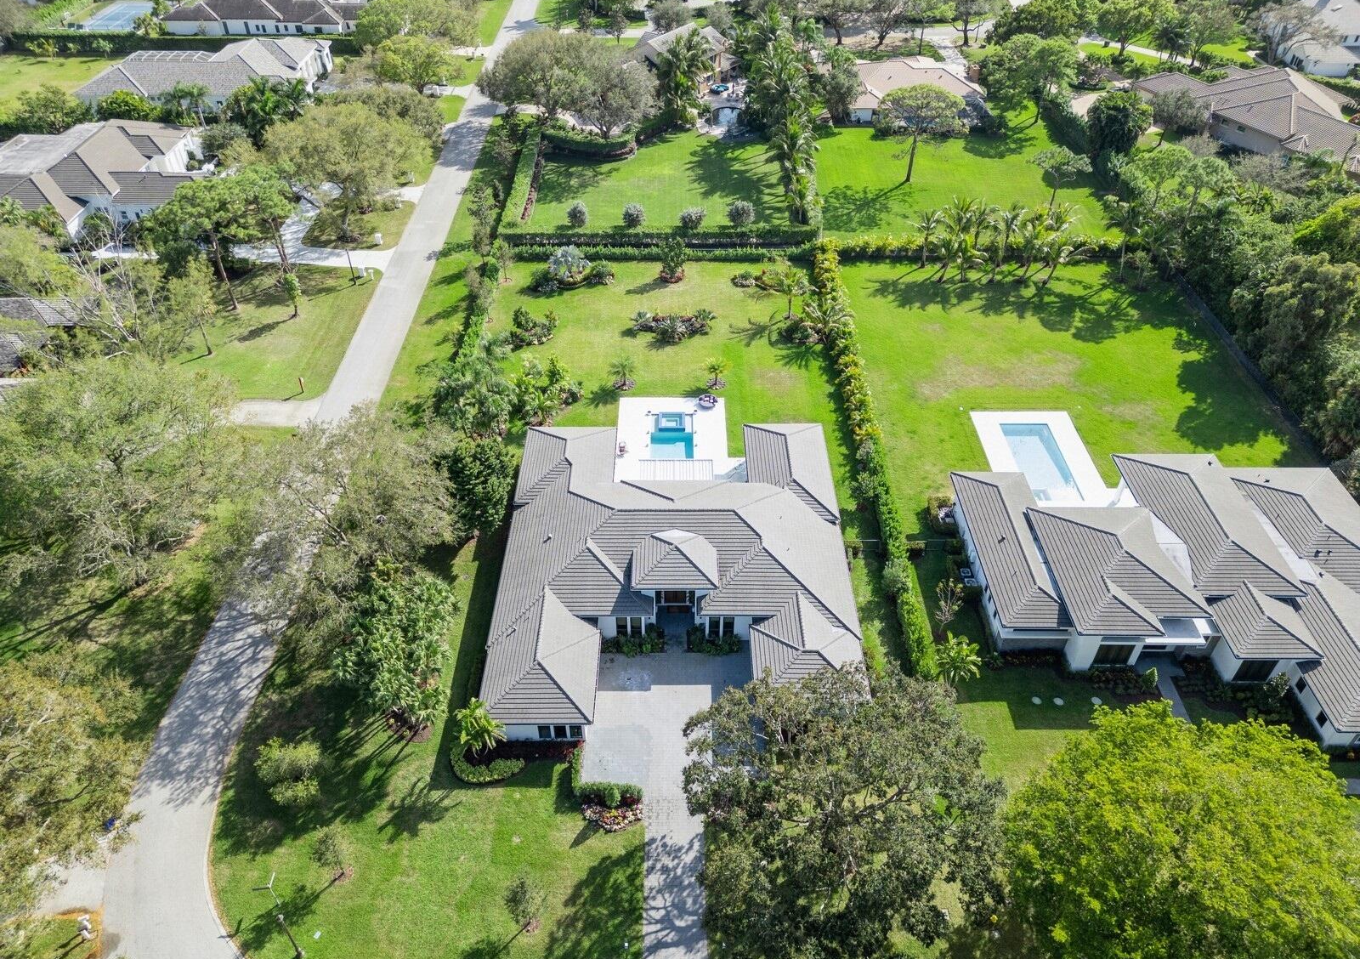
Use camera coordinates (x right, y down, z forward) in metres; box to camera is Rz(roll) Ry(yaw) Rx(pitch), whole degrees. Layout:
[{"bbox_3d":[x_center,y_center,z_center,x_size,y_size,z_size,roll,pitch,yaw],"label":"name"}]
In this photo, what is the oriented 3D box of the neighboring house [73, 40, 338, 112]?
[{"bbox_3d":[-86.000,-74.840,171.730,38.500,7.500,24.500,0,41,0],"label":"neighboring house"}]

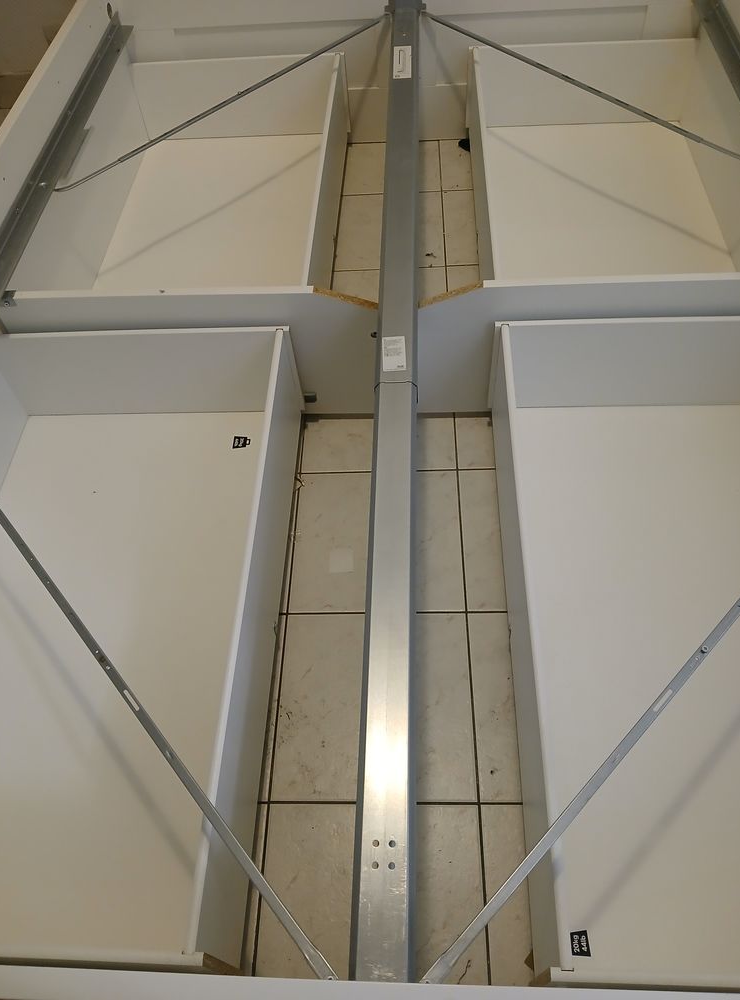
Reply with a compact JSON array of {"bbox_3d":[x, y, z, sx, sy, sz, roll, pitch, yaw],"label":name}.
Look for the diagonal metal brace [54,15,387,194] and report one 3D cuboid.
[{"bbox_3d":[-0.299,-0.893,1.662,0.017,0.014,0.956,38,66,26],"label":"diagonal metal brace"}]

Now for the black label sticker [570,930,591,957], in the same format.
[{"bbox_3d":[0.264,0.560,0.949,0.029,0.001,0.029,-1,55,4],"label":"black label sticker"}]

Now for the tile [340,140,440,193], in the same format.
[{"bbox_3d":[0.039,-0.917,2.056,0.298,0.009,0.296,-1,55,4],"label":"tile"}]

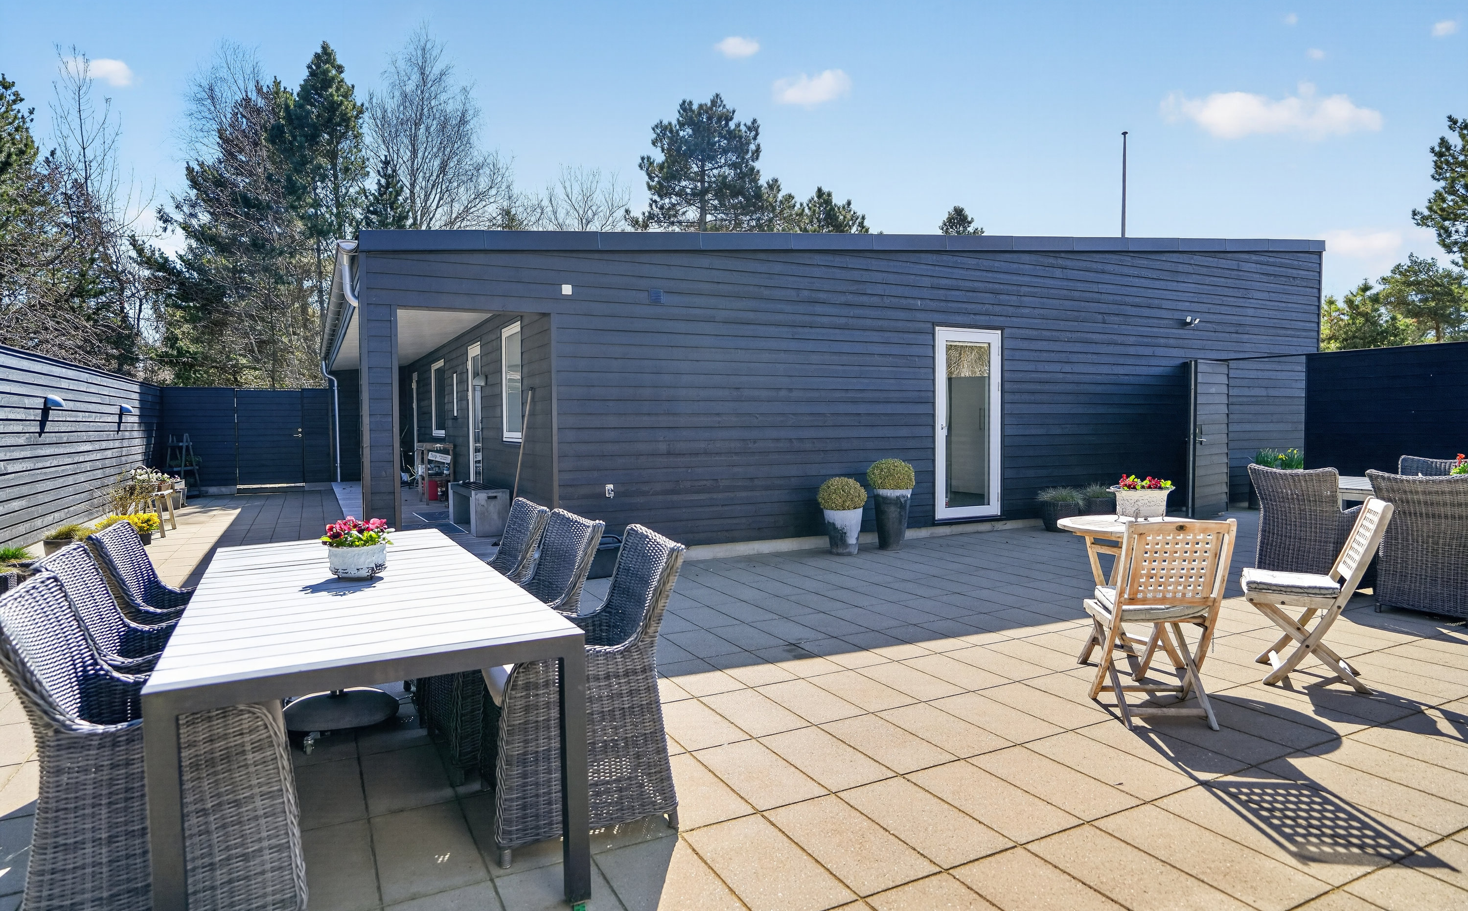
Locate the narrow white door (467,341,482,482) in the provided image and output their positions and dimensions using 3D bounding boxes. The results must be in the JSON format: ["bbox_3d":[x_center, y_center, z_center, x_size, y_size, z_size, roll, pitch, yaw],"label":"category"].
[{"bbox_3d":[-3.362,-0.356,10.720,0.090,2.180,0.970,-2,3,-27],"label":"narrow white door"}]

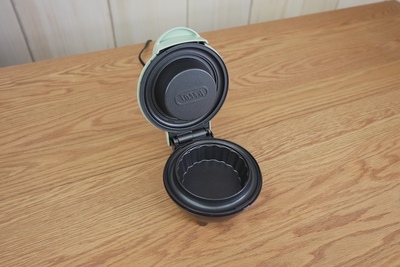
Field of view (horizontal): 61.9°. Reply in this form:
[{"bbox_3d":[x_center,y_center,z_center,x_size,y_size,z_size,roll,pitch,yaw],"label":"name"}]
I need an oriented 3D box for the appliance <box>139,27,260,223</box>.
[{"bbox_3d":[0.005,-0.005,0.442,0.137,0.203,0.207,-16,47,-18],"label":"appliance"}]

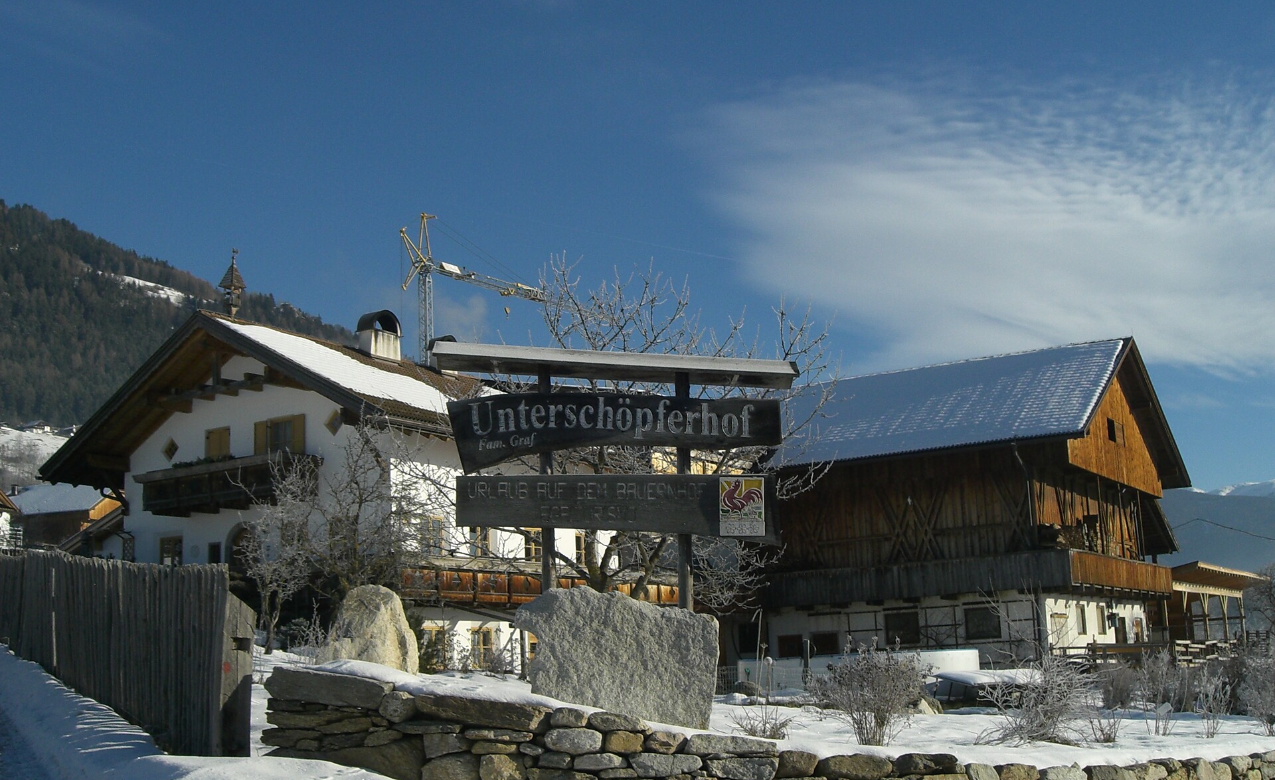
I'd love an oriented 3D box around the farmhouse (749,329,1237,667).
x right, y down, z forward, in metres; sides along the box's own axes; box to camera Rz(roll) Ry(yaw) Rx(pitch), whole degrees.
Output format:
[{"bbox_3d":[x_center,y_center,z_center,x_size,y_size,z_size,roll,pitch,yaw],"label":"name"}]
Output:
[{"bbox_3d":[13.771,5.048,56.627,13.596,12.522,18.911,-9,-13,31],"label":"farmhouse"}]

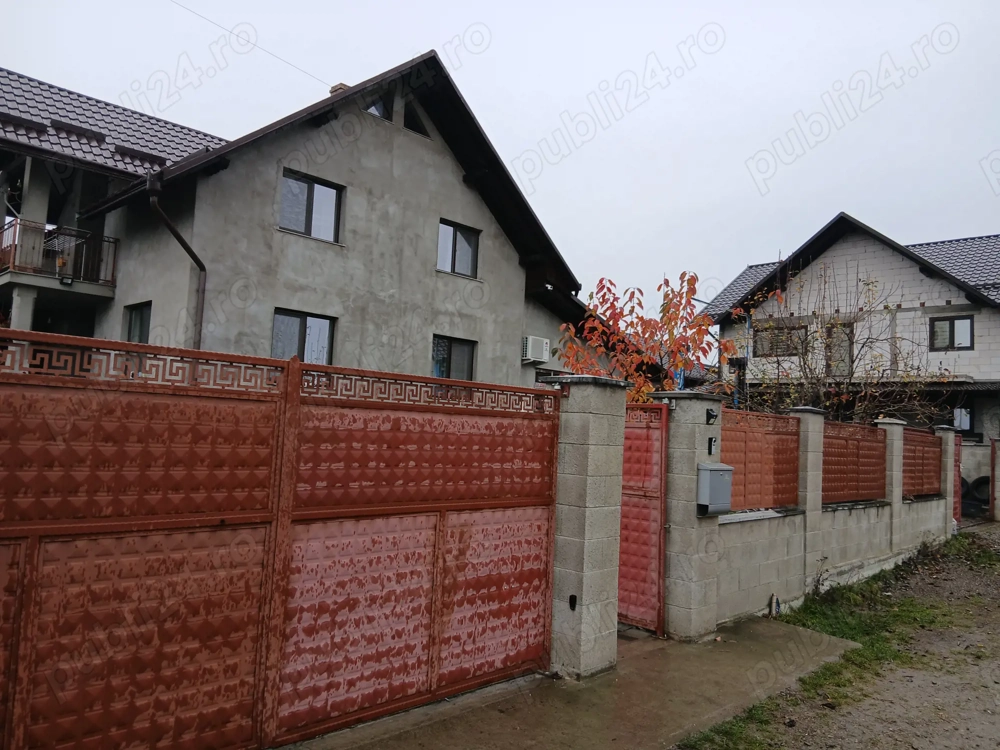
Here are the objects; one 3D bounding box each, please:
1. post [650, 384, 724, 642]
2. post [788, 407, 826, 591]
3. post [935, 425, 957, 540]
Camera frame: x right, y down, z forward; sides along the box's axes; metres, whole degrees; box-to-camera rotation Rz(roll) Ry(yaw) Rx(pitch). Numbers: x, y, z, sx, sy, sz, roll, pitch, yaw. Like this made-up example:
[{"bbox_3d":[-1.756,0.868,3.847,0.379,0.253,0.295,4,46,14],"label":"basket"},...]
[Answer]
[{"bbox_3d":[1.471,1.094,5.969,0.420,1.870,0.420,-1,-6,44],"label":"post"},{"bbox_3d":[3.110,1.223,7.661,0.265,1.790,0.450,-1,-6,43],"label":"post"},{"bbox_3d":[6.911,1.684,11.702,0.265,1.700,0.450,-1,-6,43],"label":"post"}]

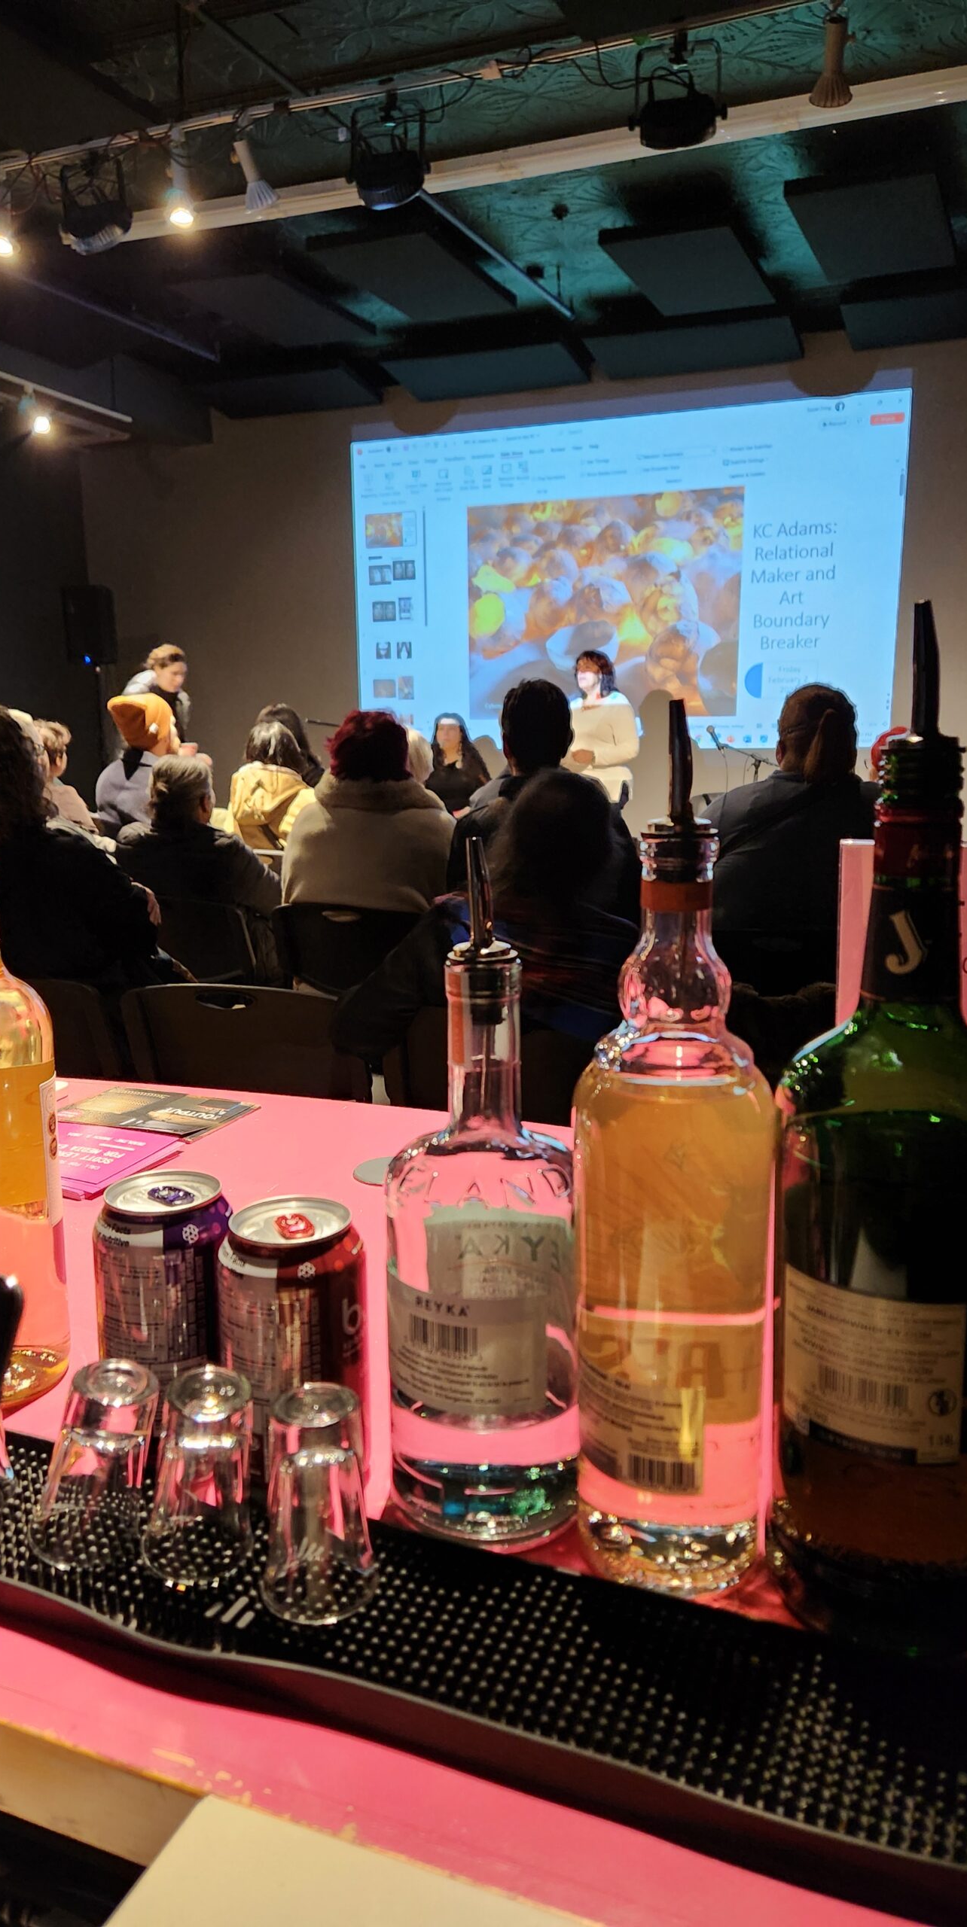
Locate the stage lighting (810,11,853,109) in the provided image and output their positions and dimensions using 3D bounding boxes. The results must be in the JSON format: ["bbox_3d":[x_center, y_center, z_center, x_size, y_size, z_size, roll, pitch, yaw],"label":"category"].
[{"bbox_3d":[0.840,-2.189,3.100,0.103,0.103,0.205,2,-30,14],"label":"stage lighting"}]

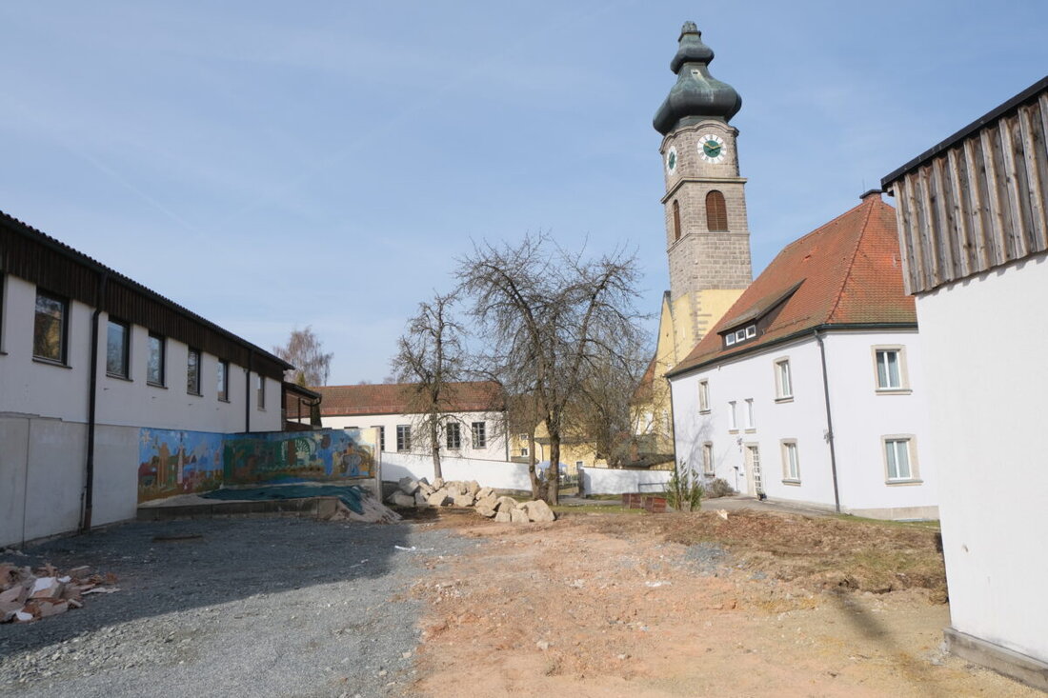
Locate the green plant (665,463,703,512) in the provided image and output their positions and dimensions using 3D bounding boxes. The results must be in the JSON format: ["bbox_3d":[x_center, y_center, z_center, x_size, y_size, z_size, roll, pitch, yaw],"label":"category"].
[{"bbox_3d":[4.976,4.261,21.644,1.220,1.532,1.000,-1,-8,-7],"label":"green plant"}]

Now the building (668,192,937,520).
[{"bbox_3d":[14.606,0.187,32.407,11.000,12.900,16.500,-1,-8,-7],"label":"building"}]

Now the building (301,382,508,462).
[{"bbox_3d":[-9.865,5.864,49.101,17.000,6.665,8.500,-1,-8,-7],"label":"building"}]

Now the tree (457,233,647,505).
[{"bbox_3d":[1.017,0.561,24.140,6.588,9.461,6.258,-1,-8,-7],"label":"tree"}]

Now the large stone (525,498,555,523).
[{"bbox_3d":[0.322,3.565,15.498,0.673,0.469,0.550,-1,-8,-7],"label":"large stone"}]

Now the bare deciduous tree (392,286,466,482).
[{"bbox_3d":[-3.935,1.831,28.764,3.030,8.547,3.030,-1,-8,-7],"label":"bare deciduous tree"}]

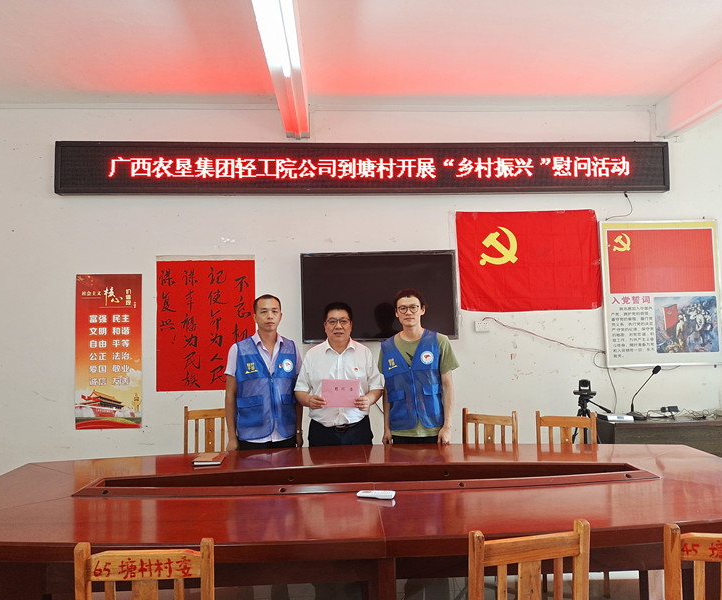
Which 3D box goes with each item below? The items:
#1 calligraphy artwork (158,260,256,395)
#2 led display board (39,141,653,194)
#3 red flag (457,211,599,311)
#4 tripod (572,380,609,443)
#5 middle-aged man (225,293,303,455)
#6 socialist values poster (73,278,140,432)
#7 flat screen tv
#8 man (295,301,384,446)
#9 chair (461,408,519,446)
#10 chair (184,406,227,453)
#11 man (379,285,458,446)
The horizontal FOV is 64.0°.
[{"bbox_3d":[-1.197,0.185,4.471,0.756,1.044,0.010,-1,-2,-4],"label":"calligraphy artwork"},{"bbox_3d":[0.077,-1.054,4.640,4.880,0.400,0.100,-1,-3,-3],"label":"led display board"},{"bbox_3d":[1.355,-0.315,4.645,1.154,0.805,0.030,-1,-2,-4],"label":"red flag"},{"bbox_3d":[1.627,1.117,4.169,0.550,1.070,0.520,-1,-3,-3],"label":"tripod"},{"bbox_3d":[-0.620,0.811,3.636,0.500,1.700,0.310,0,-3,-17],"label":"middle-aged man"},{"bbox_3d":[-1.960,0.399,4.505,0.502,1.195,0.012,-1,-3,-3],"label":"socialist values poster"},{"bbox_3d":[0.149,-0.022,4.577,1.235,0.710,0.070,-1,-3,-3],"label":"flat screen tv"},{"bbox_3d":[-0.134,0.826,3.591,0.570,1.650,0.420,-1,-3,-2],"label":"man"},{"bbox_3d":[0.762,1.193,3.556,0.394,0.926,0.473,-2,-2,26],"label":"chair"},{"bbox_3d":[-1.006,1.237,3.940,0.394,0.926,0.473,0,-2,-19],"label":"chair"},{"bbox_3d":[0.377,0.801,3.758,0.522,1.738,0.315,-1,-2,7],"label":"man"}]

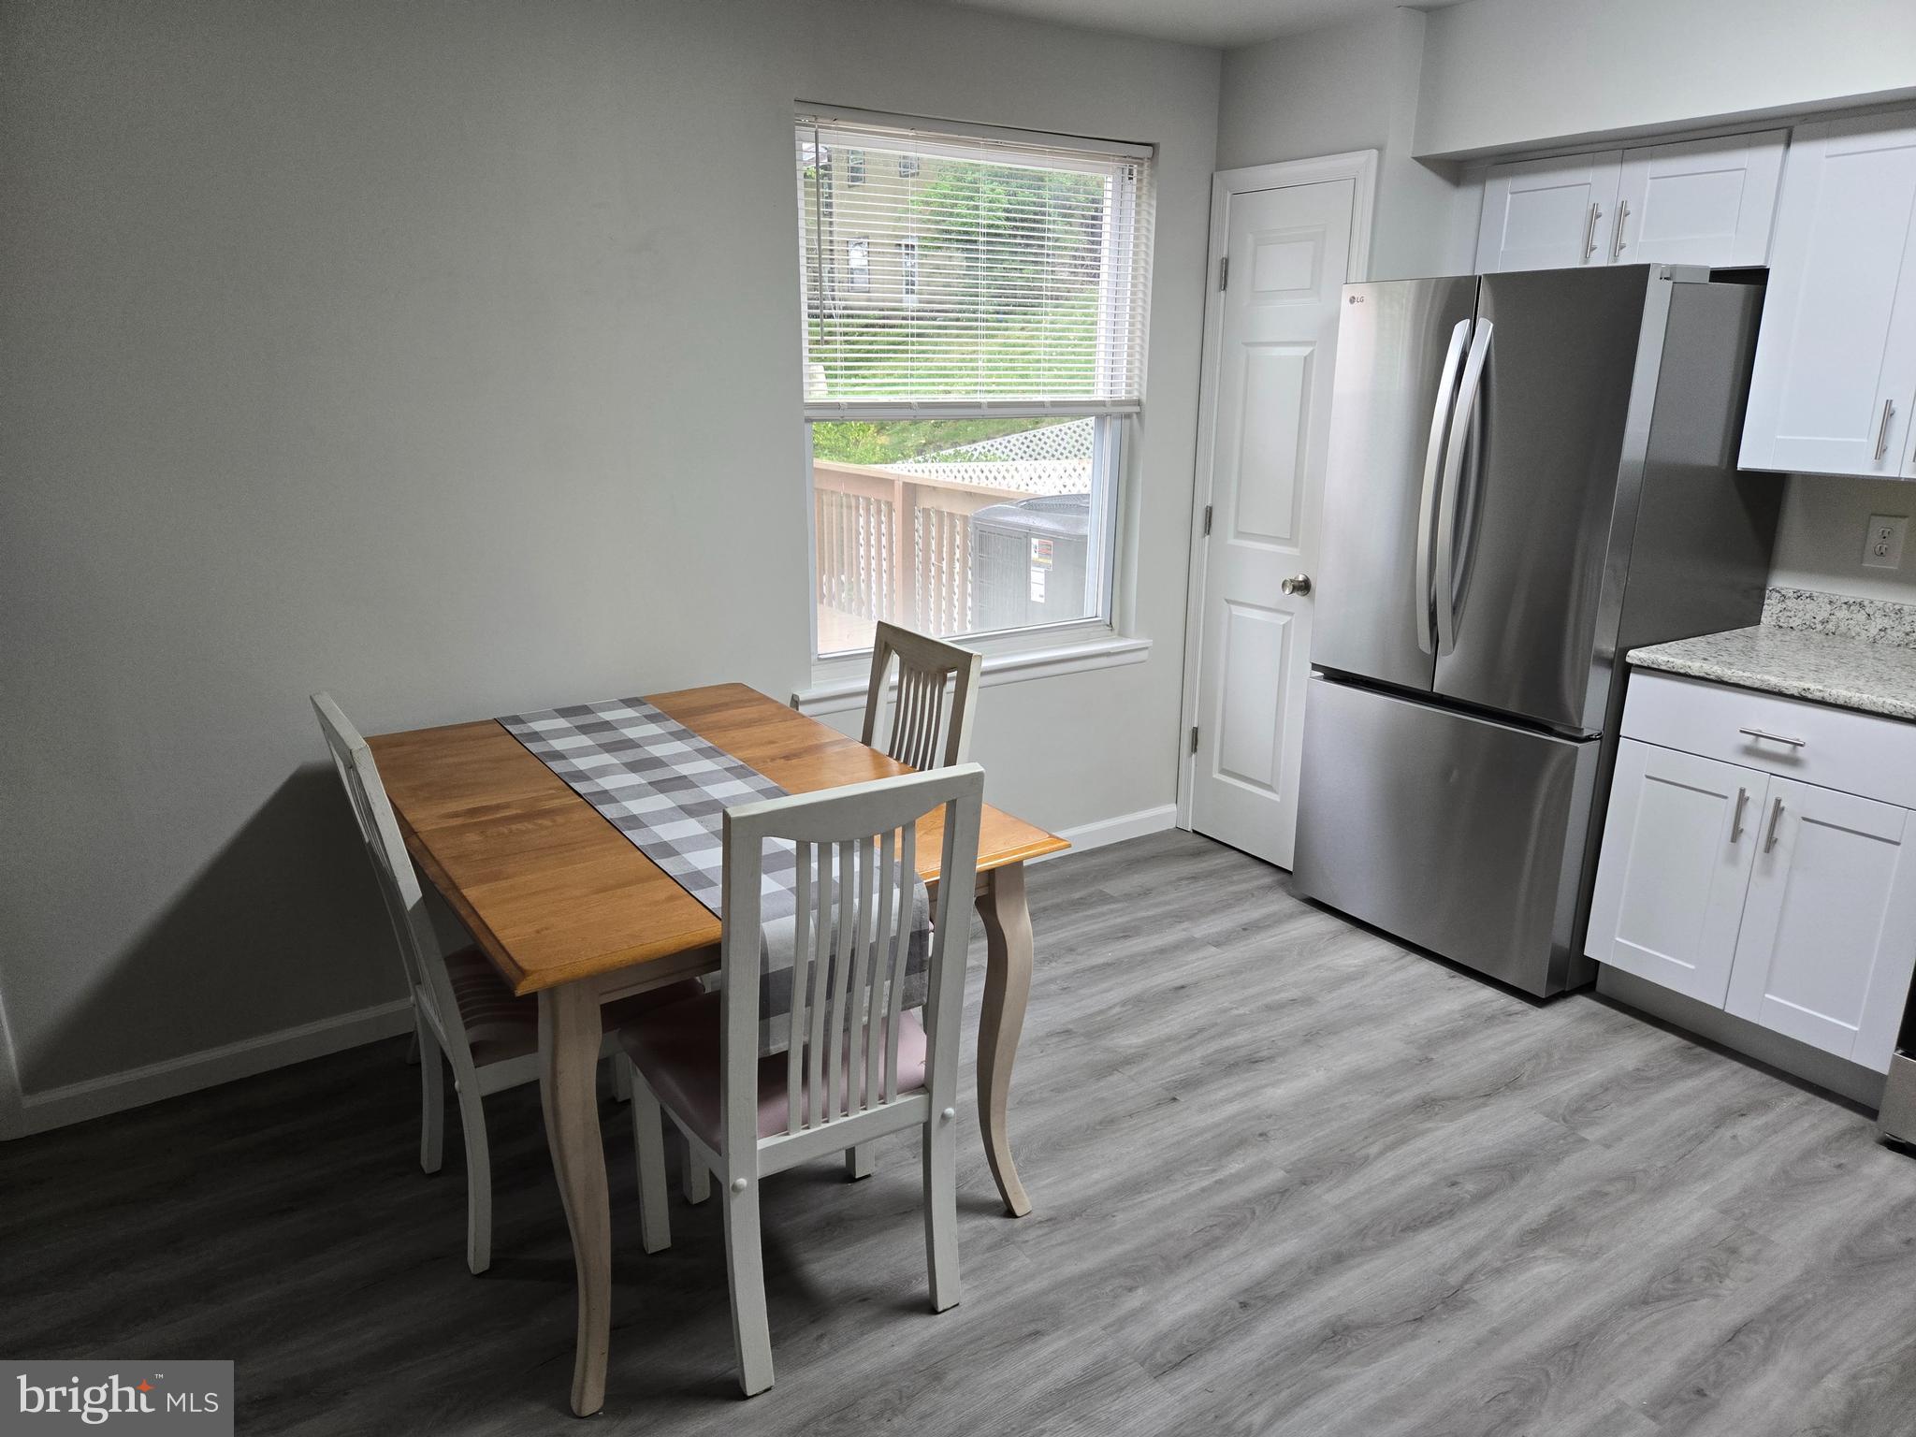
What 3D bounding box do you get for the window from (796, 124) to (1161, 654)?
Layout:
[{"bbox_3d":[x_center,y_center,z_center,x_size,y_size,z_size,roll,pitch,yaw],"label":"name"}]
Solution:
[{"bbox_3d":[0.073,-0.892,3.599,1.170,1.435,0.100,-10,19,-33],"label":"window"}]

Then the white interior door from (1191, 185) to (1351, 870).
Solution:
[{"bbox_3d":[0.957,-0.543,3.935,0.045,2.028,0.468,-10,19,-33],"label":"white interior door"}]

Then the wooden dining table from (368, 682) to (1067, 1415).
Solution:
[{"bbox_3d":[-0.568,0.493,2.594,0.945,0.757,1.345,-10,19,-33],"label":"wooden dining table"}]

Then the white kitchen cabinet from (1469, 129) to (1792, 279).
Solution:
[{"bbox_3d":[1.761,-1.279,3.247,0.340,0.304,0.763,-10,19,-33],"label":"white kitchen cabinet"}]

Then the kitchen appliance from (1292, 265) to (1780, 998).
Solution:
[{"bbox_3d":[1.516,-0.261,3.455,0.770,1.765,0.820,-10,19,-33],"label":"kitchen appliance"}]

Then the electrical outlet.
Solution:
[{"bbox_3d":[2.229,-0.426,3.064,0.010,0.125,0.078,-10,19,-33],"label":"electrical outlet"}]

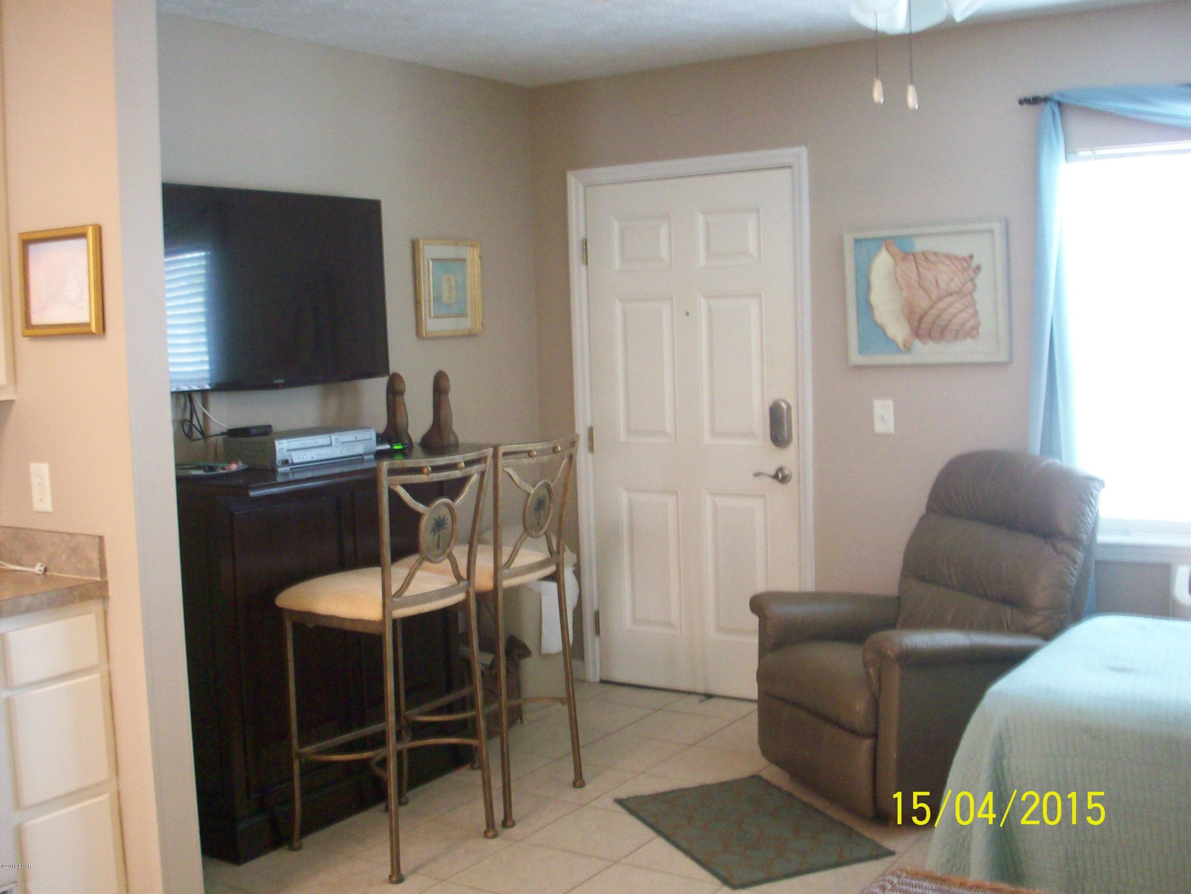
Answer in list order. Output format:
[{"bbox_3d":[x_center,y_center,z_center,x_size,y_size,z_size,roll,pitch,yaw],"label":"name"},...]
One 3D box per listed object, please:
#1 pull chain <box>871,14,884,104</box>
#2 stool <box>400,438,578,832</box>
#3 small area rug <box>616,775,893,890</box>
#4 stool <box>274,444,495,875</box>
[{"bbox_3d":[0.566,-0.778,2.550,0.020,0.180,0.020,2,6,34],"label":"pull chain"},{"bbox_3d":[-0.331,0.539,4.015,0.490,1.125,0.460,1,5,34],"label":"stool"},{"bbox_3d":[0.440,1.095,3.696,0.500,0.010,0.740,-4,6,-24],"label":"small area rug"},{"bbox_3d":[-0.593,0.576,3.621,0.490,1.125,0.460,1,5,34],"label":"stool"}]

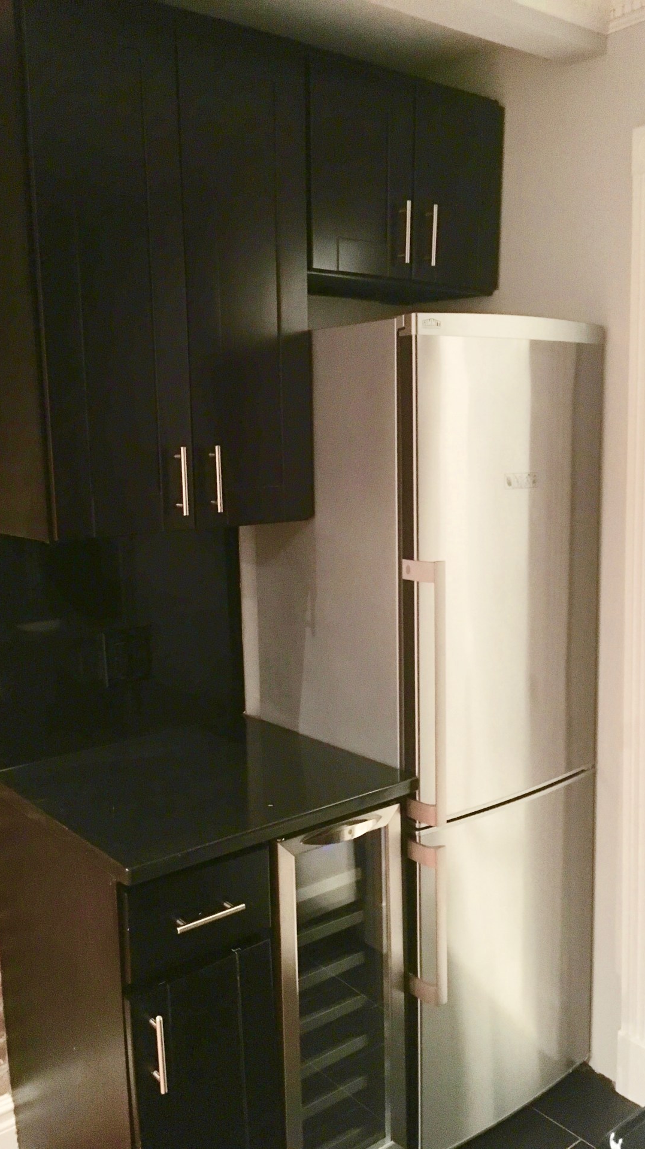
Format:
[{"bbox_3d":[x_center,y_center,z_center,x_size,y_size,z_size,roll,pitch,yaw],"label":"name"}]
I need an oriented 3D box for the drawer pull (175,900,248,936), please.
[{"bbox_3d":[-0.198,0.595,1.677,0.138,0.011,0.034,-7,10,-38],"label":"drawer pull"}]

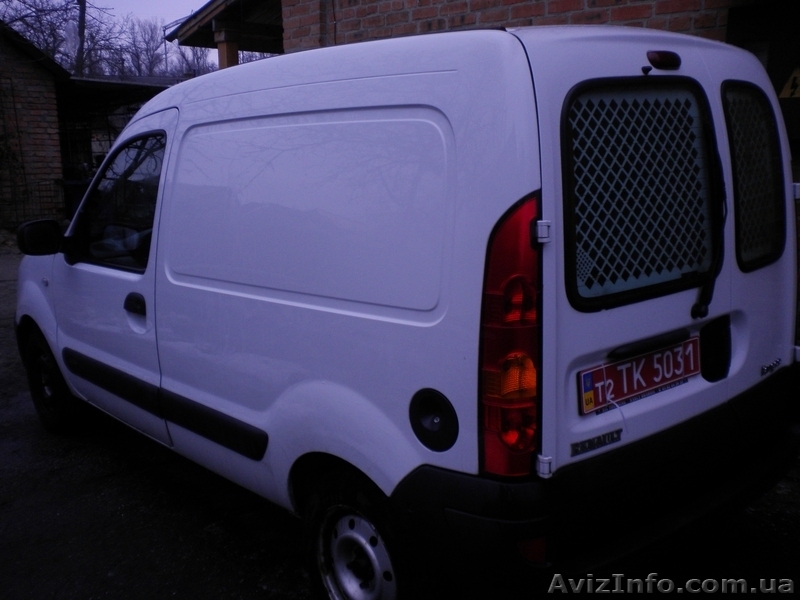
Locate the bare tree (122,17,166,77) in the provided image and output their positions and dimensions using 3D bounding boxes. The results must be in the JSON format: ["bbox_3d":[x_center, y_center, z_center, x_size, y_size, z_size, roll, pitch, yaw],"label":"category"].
[{"bbox_3d":[-12.523,-10.261,40.762,3.200,7.672,3.200,-5,12,-16],"label":"bare tree"}]

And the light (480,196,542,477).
[{"bbox_3d":[0.235,0.089,1.802,0.130,0.640,0.125,-12,15,-41],"label":"light"}]

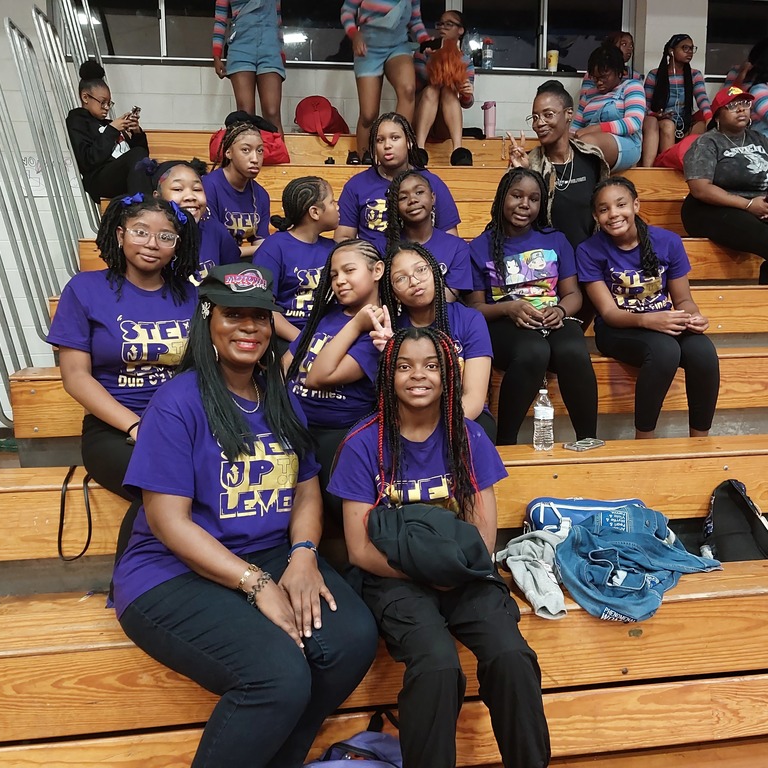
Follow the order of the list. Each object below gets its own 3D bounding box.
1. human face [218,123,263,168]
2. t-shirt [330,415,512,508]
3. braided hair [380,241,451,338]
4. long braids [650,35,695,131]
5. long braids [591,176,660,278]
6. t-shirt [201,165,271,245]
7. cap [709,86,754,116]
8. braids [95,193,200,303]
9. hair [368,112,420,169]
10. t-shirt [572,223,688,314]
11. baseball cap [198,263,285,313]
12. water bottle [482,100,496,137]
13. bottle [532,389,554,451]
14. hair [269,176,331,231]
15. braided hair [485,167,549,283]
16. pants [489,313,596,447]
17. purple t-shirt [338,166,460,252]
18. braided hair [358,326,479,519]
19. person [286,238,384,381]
[{"bbox_3d":[-0.566,-0.939,3.220,0.150,0.200,0.150,-7,13,-38],"label":"human face"},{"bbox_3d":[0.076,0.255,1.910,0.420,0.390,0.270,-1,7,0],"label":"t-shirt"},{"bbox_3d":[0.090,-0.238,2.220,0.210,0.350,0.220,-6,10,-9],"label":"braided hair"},{"bbox_3d":[2.131,-2.212,5.900,0.290,0.710,0.240,-2,8,-10],"label":"long braids"},{"bbox_3d":[0.885,-0.576,2.940,0.240,0.360,0.230,-6,9,13],"label":"long braids"},{"bbox_3d":[-0.584,-0.662,3.120,0.340,0.410,0.240,-4,8,-27],"label":"t-shirt"},{"bbox_3d":[1.863,-1.510,4.270,0.180,0.150,0.260,-6,4,-32],"label":"cap"},{"bbox_3d":[-0.637,-0.367,2.150,0.280,0.290,0.240,-3,7,-21],"label":"braids"},{"bbox_3d":[0.043,-0.983,3.230,0.210,0.235,0.210,0,7,8],"label":"hair"},{"bbox_3d":[0.940,-0.425,3.020,0.420,0.360,0.250,-1,8,-4],"label":"t-shirt"},{"bbox_3d":[-0.314,-0.209,1.750,0.175,0.120,0.250,0,13,-22],"label":"baseball cap"},{"bbox_3d":[0.764,-1.904,5.770,0.095,0.275,0.090,-1,9,0],"label":"water bottle"},{"bbox_3d":[0.517,0.116,2.590,0.066,0.202,0.066,0,7,9],"label":"bottle"},{"bbox_3d":[-0.299,-0.632,2.830,0.220,0.210,0.180,-1,8,-4],"label":"hair"},{"bbox_3d":[0.490,-0.578,2.930,0.240,0.420,0.230,0,8,2],"label":"braided hair"},{"bbox_3d":[0.589,-0.017,2.950,0.370,0.480,0.450,-2,8,-6],"label":"pants"},{"bbox_3d":[0.070,-0.724,3.580,0.500,0.490,0.290,-1,9,-5],"label":"purple t-shirt"},{"bbox_3d":[0.095,0.086,1.820,0.240,0.430,0.250,-1,7,1],"label":"braided hair"},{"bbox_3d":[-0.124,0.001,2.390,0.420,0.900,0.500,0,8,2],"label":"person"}]

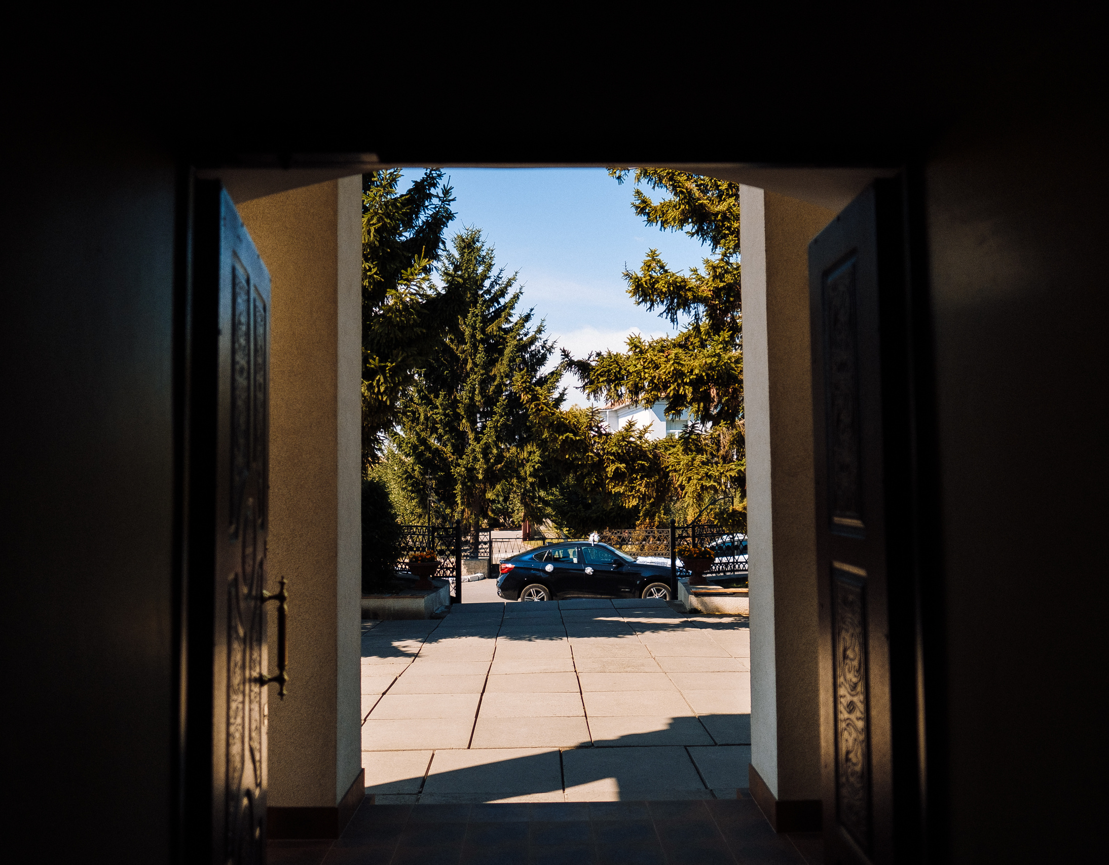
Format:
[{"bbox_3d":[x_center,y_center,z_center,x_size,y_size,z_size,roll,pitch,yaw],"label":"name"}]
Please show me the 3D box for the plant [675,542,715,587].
[{"bbox_3d":[2.606,2.455,16.000,0.690,0.790,0.660,0,-3,-1],"label":"plant"}]

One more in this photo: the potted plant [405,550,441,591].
[{"bbox_3d":[-2.390,2.518,15.750,0.640,0.730,0.620,0,-3,-1],"label":"potted plant"}]

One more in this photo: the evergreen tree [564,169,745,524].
[{"bbox_3d":[4.600,-3.400,20.300,8.700,15.000,8.500,0,-3,-1],"label":"evergreen tree"}]

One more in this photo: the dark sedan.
[{"bbox_3d":[1.000,3.590,21.850,4.910,1.700,2.020,0,-3,-2],"label":"dark sedan"}]

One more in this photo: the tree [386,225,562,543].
[{"bbox_3d":[-2.816,-1.307,31.000,6.200,12.000,6.100,0,-3,-1],"label":"tree"}]

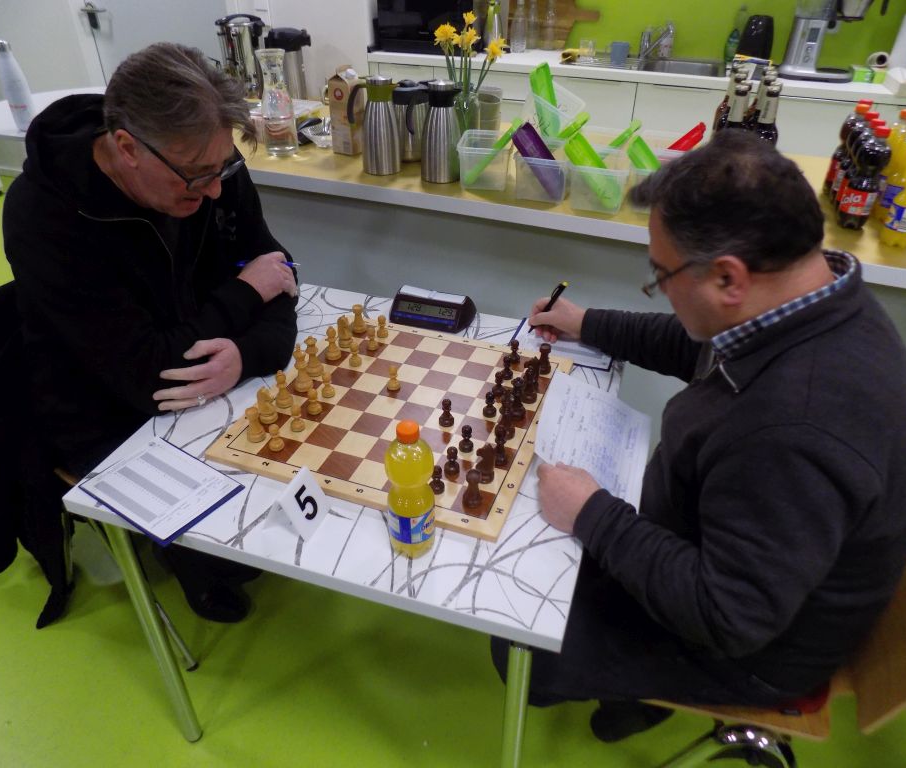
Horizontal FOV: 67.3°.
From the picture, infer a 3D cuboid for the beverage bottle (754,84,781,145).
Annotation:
[{"bbox_3d":[0.798,-0.633,1.770,0.067,0.258,0.067,15,37,19],"label":"beverage bottle"}]

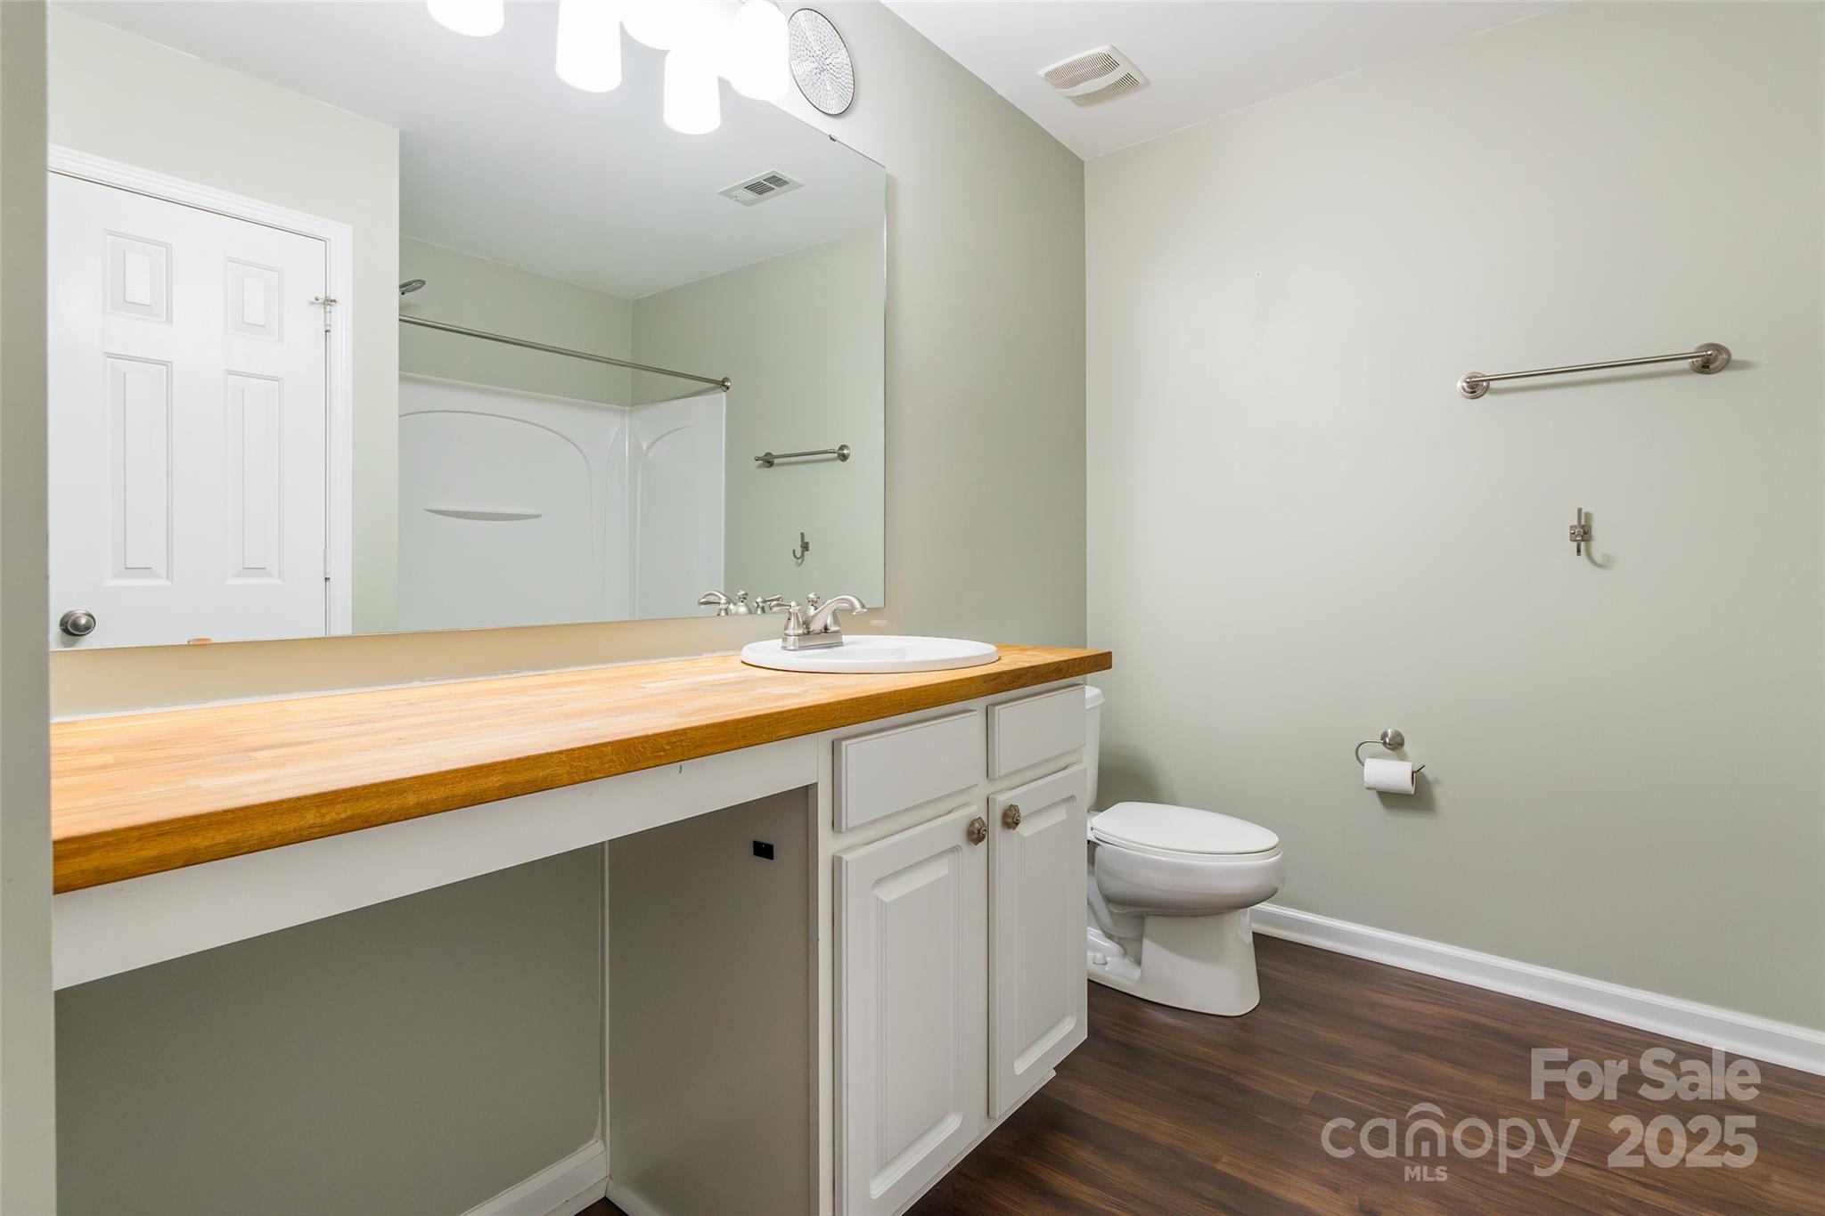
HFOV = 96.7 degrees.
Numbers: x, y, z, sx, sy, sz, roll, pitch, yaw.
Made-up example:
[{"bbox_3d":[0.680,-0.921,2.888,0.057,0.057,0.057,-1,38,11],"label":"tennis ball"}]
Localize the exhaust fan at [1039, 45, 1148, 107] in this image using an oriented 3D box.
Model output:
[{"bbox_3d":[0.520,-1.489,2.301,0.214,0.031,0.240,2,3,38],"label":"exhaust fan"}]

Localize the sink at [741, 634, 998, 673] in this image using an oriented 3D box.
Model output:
[{"bbox_3d":[-0.064,0.163,1.582,0.484,0.173,0.500,2,3,38],"label":"sink"}]

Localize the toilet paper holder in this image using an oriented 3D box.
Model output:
[{"bbox_3d":[1.303,0.392,2.216,0.168,0.109,0.071,2,3,38],"label":"toilet paper holder"}]

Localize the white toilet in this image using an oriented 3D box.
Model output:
[{"bbox_3d":[0.621,0.619,2.242,0.770,0.745,0.449,2,3,38],"label":"white toilet"}]

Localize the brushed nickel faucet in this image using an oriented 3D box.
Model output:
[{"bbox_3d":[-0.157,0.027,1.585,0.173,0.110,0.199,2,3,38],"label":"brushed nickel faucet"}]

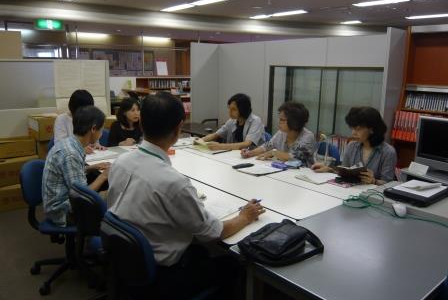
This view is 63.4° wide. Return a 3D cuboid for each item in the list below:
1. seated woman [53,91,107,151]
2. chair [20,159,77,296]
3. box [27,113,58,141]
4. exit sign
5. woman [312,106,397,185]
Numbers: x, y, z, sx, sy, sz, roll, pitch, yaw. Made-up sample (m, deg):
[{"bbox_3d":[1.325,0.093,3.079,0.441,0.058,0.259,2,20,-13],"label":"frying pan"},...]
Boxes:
[{"bbox_3d":[-1.213,0.130,3.108,0.580,1.240,0.470,-11,17,-40],"label":"seated woman"},{"bbox_3d":[-1.080,0.470,2.530,0.590,0.840,0.560,-3,14,-16],"label":"chair"},{"bbox_3d":[-1.962,-0.260,4.076,0.290,0.240,0.360,-11,17,-40],"label":"box"},{"bbox_3d":[-3.697,-2.651,7.694,0.570,0.220,0.100,-11,17,-38],"label":"exit sign"},{"bbox_3d":[0.984,0.291,2.693,0.520,1.210,0.660,12,18,42],"label":"woman"}]

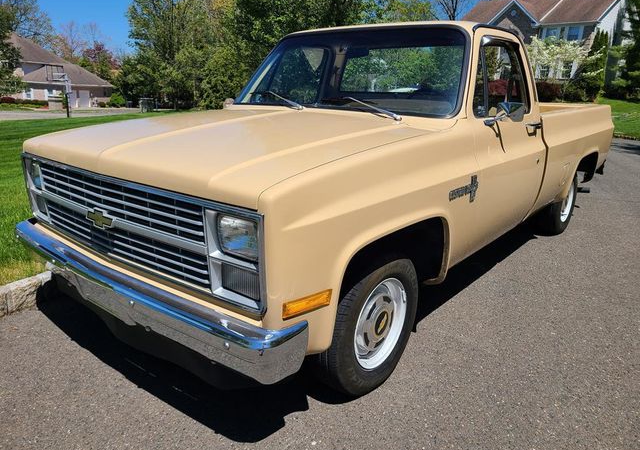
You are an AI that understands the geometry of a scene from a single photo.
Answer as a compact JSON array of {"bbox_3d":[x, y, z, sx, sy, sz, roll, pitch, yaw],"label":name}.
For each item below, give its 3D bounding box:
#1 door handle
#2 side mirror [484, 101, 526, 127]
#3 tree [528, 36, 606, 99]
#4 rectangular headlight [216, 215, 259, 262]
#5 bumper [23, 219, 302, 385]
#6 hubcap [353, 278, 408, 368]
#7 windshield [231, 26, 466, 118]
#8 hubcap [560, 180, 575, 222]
[{"bbox_3d":[1.346,-0.615,3.034,0.055,0.060,0.190,14,21,38],"label":"door handle"},{"bbox_3d":[0.970,-0.576,2.503,0.190,0.140,0.120,14,21,38],"label":"side mirror"},{"bbox_3d":[15.639,-10.093,31.000,4.700,4.100,4.500,14,21,38],"label":"tree"},{"bbox_3d":[-0.256,0.039,1.600,0.200,0.143,0.065,14,21,38],"label":"rectangular headlight"},{"bbox_3d":[-0.875,0.243,2.166,1.960,0.220,0.280,14,21,38],"label":"bumper"},{"bbox_3d":[0.254,0.435,2.159,0.080,0.420,0.420,14,21,38],"label":"hubcap"},{"bbox_3d":[0.143,-0.965,3.055,1.620,0.570,0.130,14,-15,38],"label":"windshield"},{"bbox_3d":[2.284,-0.239,4.498,0.080,0.420,0.420,14,21,38],"label":"hubcap"}]

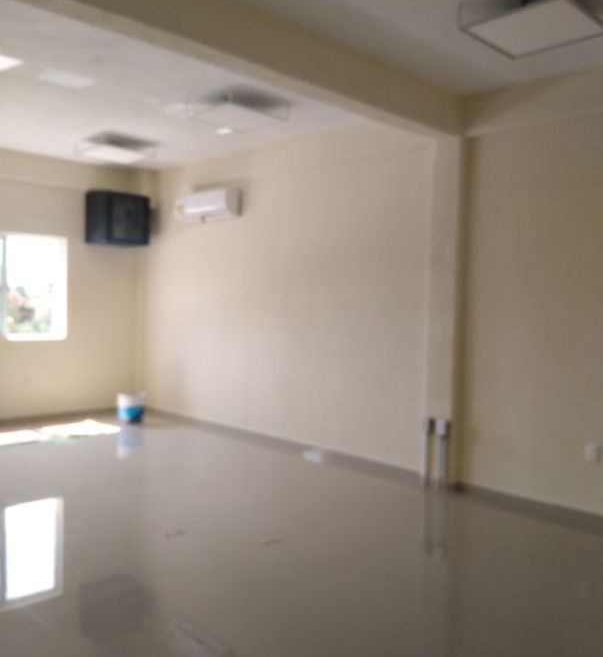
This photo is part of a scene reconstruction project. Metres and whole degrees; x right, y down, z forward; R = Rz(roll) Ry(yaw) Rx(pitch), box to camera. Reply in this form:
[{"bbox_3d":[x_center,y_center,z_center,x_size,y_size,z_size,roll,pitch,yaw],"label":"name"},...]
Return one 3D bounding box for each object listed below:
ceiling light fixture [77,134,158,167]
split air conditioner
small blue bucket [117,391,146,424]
[{"bbox_3d":[-2.034,-1.959,6.591,0.585,0.145,0.585,4,3,43],"label":"ceiling light fixture"},{"bbox_3d":[-1.101,-1.432,7.087,0.973,0.305,0.215,4,3,43],"label":"split air conditioner"},{"bbox_3d":[-2.183,1.022,7.796,0.325,0.375,0.325,1,2,0],"label":"small blue bucket"}]

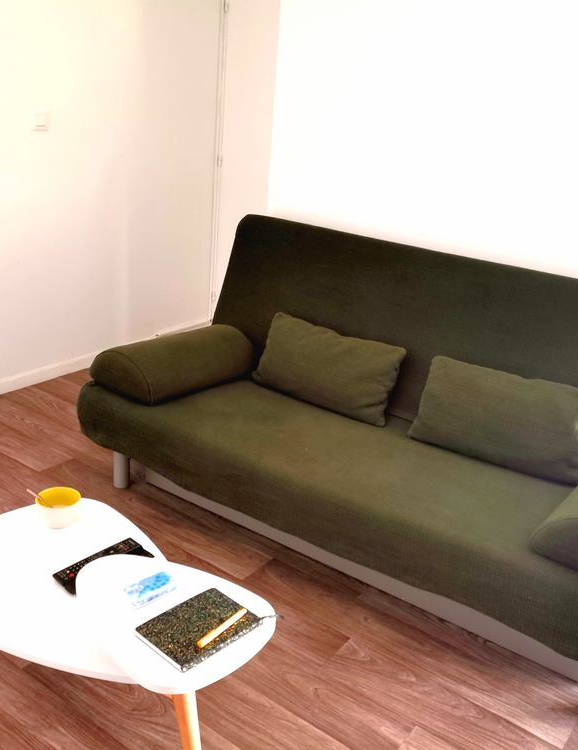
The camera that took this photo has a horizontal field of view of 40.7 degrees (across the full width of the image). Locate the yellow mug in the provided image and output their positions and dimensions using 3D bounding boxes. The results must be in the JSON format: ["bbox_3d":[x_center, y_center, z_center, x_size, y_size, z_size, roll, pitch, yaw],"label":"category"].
[{"bbox_3d":[-0.607,0.354,2.058,0.116,0.070,0.116,4,21,-1],"label":"yellow mug"}]

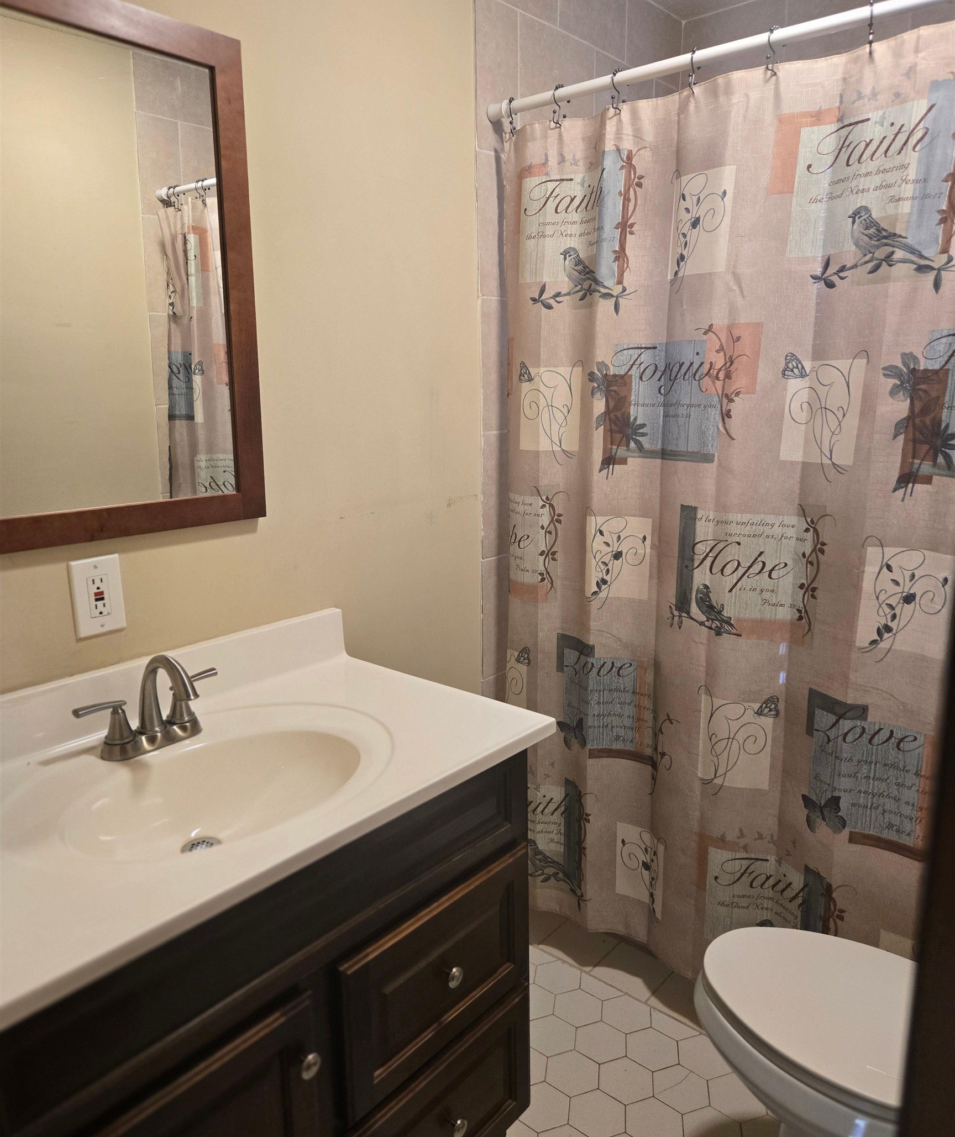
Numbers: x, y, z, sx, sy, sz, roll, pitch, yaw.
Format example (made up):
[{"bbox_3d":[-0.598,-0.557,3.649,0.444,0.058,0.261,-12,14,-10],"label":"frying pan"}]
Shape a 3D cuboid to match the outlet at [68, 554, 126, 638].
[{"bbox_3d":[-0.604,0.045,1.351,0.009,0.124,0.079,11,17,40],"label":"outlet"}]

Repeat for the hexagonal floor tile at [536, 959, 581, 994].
[{"bbox_3d":[0.200,1.017,2.098,0.111,0.010,0.128,2,13,10],"label":"hexagonal floor tile"}]

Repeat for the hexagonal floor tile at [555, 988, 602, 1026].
[{"bbox_3d":[0.238,1.040,1.995,0.111,0.010,0.128,2,13,10],"label":"hexagonal floor tile"}]

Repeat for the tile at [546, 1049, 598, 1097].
[{"bbox_3d":[0.205,1.087,1.815,0.128,0.010,0.111,10,16,39],"label":"tile"}]

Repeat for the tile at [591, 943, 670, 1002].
[{"bbox_3d":[0.390,1.012,2.120,0.158,0.010,0.158,10,16,39],"label":"tile"}]

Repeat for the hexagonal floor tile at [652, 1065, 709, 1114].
[{"bbox_3d":[0.427,1.094,1.775,0.128,0.010,0.111,10,16,39],"label":"hexagonal floor tile"}]

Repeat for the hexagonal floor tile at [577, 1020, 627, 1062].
[{"bbox_3d":[0.278,1.067,1.898,0.128,0.010,0.111,10,16,39],"label":"hexagonal floor tile"}]

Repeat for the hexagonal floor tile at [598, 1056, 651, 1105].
[{"bbox_3d":[0.316,1.090,1.795,0.128,0.010,0.111,10,16,39],"label":"hexagonal floor tile"}]

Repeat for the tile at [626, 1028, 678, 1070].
[{"bbox_3d":[0.389,1.071,1.878,0.128,0.010,0.111,10,16,39],"label":"tile"}]

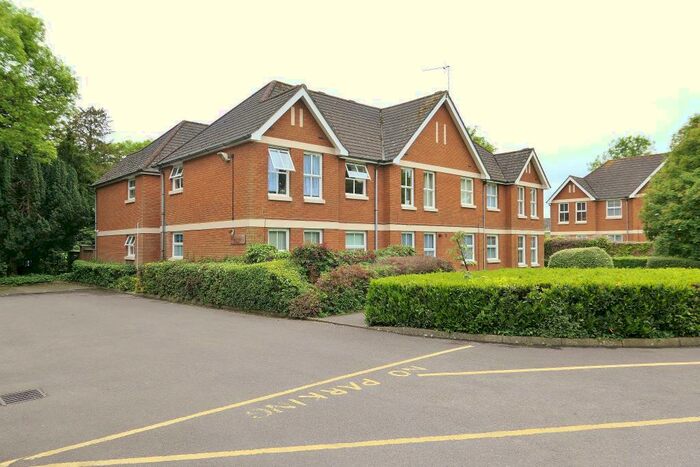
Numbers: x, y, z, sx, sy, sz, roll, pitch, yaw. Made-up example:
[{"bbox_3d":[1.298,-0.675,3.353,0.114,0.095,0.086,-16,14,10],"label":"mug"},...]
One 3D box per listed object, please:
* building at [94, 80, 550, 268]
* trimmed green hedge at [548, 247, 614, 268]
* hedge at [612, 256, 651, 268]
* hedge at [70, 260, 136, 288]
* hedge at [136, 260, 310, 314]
[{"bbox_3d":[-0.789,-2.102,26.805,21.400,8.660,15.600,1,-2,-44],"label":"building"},{"bbox_3d":[9.922,1.333,19.972,2.650,1.480,2.500,0,-1,0],"label":"trimmed green hedge"},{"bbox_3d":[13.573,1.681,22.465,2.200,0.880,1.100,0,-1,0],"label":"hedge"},{"bbox_3d":[-9.809,1.635,18.944,1.100,0.880,6.300,1,-2,-44],"label":"hedge"},{"bbox_3d":[-3.961,1.393,13.470,1.250,1.120,8.400,1,-2,-44],"label":"hedge"}]

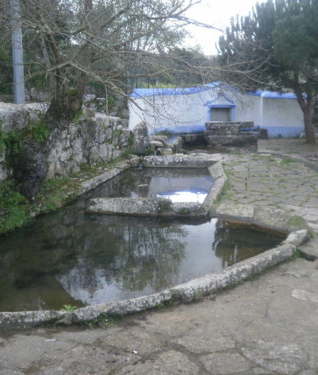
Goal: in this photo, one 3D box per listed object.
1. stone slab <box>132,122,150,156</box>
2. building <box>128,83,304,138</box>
[{"bbox_3d":[-0.520,-1.386,12.613,0.480,0.880,0.280,0,11,0],"label":"stone slab"},{"bbox_3d":[2.450,-3.473,19.800,7.400,2.450,2.200,1,11,6],"label":"building"}]

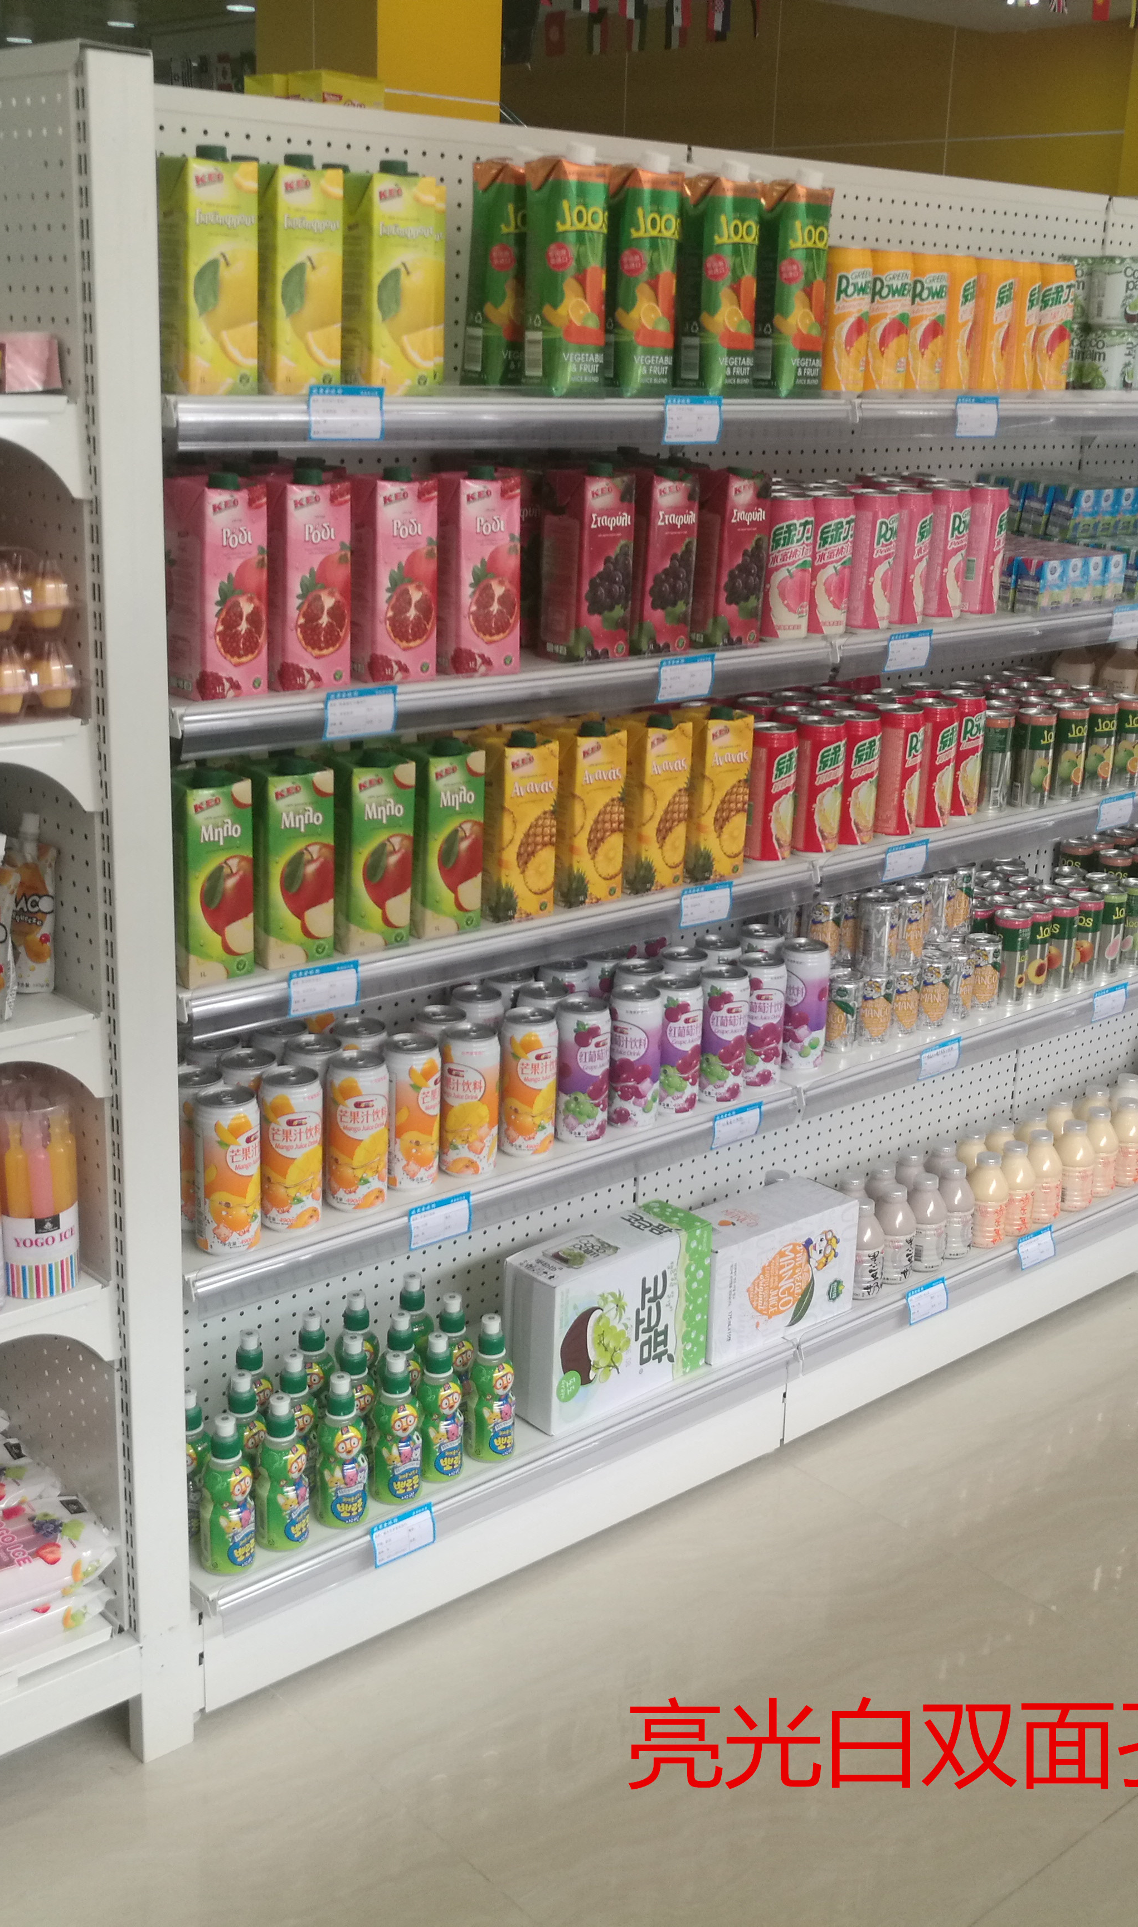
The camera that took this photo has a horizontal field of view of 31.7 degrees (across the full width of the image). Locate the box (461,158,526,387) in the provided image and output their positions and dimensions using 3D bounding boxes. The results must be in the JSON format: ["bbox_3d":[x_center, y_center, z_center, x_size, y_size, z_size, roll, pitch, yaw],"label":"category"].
[{"bbox_3d":[-0.063,-0.741,2.156,0.070,0.243,0.070,-12,22,-37],"label":"box"}]

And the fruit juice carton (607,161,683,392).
[{"bbox_3d":[0.066,-0.744,2.172,0.077,0.248,0.075,-13,23,-39],"label":"fruit juice carton"}]

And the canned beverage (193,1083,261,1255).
[{"bbox_3d":[-0.354,0.216,2.083,0.067,0.166,0.067,2,17,-1],"label":"canned beverage"}]

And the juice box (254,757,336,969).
[{"bbox_3d":[-0.290,-0.109,2.048,0.074,0.208,0.072,-11,21,-36],"label":"juice box"}]

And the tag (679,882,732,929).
[{"bbox_3d":[0.164,-0.068,2.371,0.083,0.046,0.005,-13,24,-40],"label":"tag"}]

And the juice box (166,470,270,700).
[{"bbox_3d":[-0.337,-0.361,1.903,0.073,0.208,0.073,-13,23,-39],"label":"juice box"}]

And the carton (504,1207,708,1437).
[{"bbox_3d":[0.050,0.444,2.529,0.275,0.200,0.096,-14,24,-42],"label":"carton"}]

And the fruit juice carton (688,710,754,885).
[{"bbox_3d":[0.166,-0.210,2.419,0.074,0.208,0.072,-12,22,-38],"label":"fruit juice carton"}]

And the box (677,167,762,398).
[{"bbox_3d":[0.157,-0.765,2.252,0.077,0.248,0.075,-13,23,-39],"label":"box"}]

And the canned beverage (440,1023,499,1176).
[{"bbox_3d":[-0.113,0.157,2.301,0.067,0.166,0.067,2,17,-1],"label":"canned beverage"}]

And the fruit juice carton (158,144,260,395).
[{"bbox_3d":[-0.331,-0.636,1.844,0.071,0.216,0.071,-10,21,-33],"label":"fruit juice carton"}]

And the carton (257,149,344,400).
[{"bbox_3d":[-0.260,-0.641,1.870,0.074,0.210,0.069,-13,23,-40],"label":"carton"}]

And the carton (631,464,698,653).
[{"bbox_3d":[0.093,-0.460,2.281,0.074,0.208,0.072,-13,23,-40],"label":"carton"}]

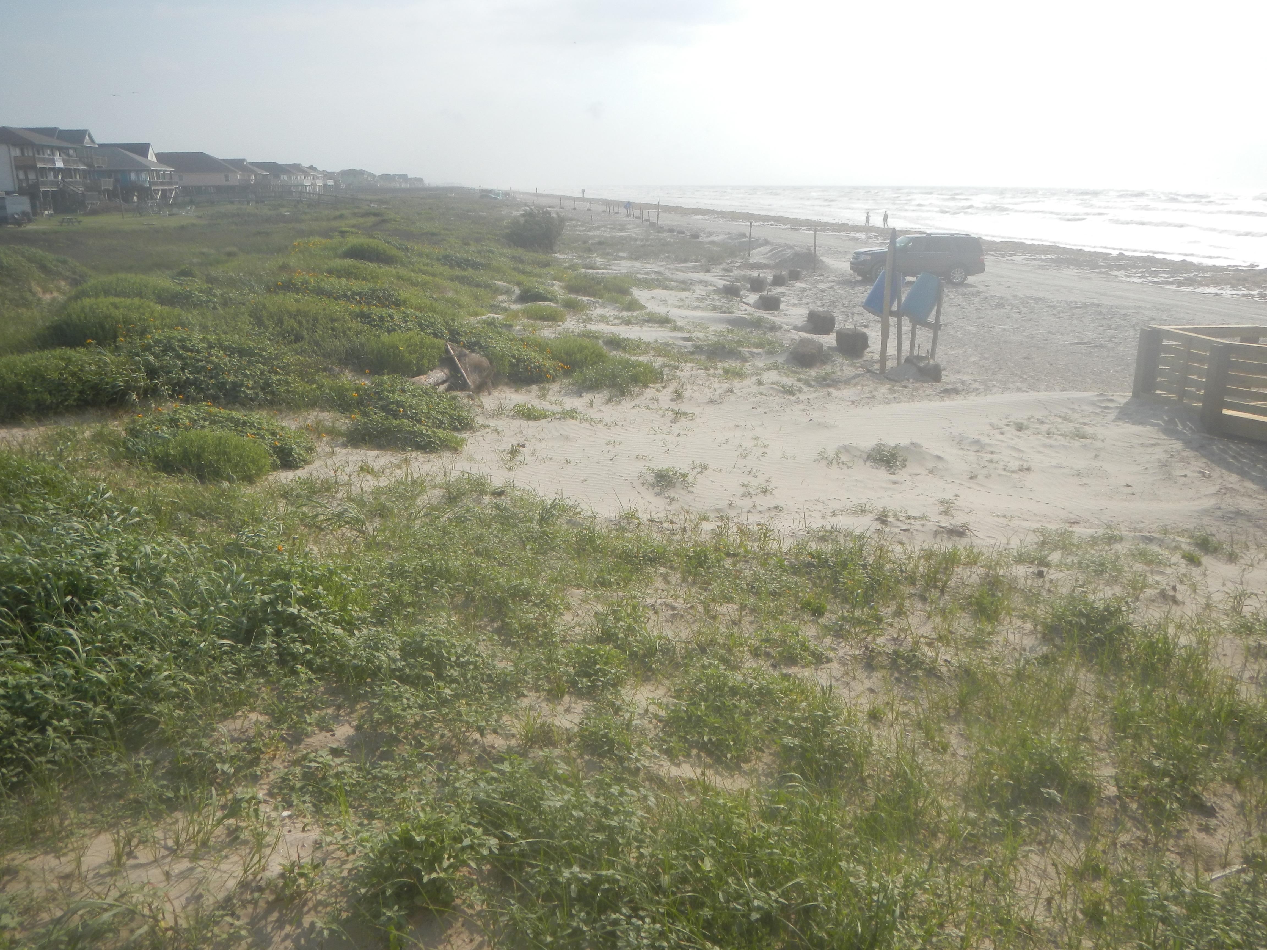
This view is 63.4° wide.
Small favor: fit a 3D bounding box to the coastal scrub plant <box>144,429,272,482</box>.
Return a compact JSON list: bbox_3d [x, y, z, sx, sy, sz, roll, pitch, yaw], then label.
[{"bbox_3d":[-5.091,-0.321,12.226,1.430,0.520,1.150,-6,17,-22],"label":"coastal scrub plant"}]

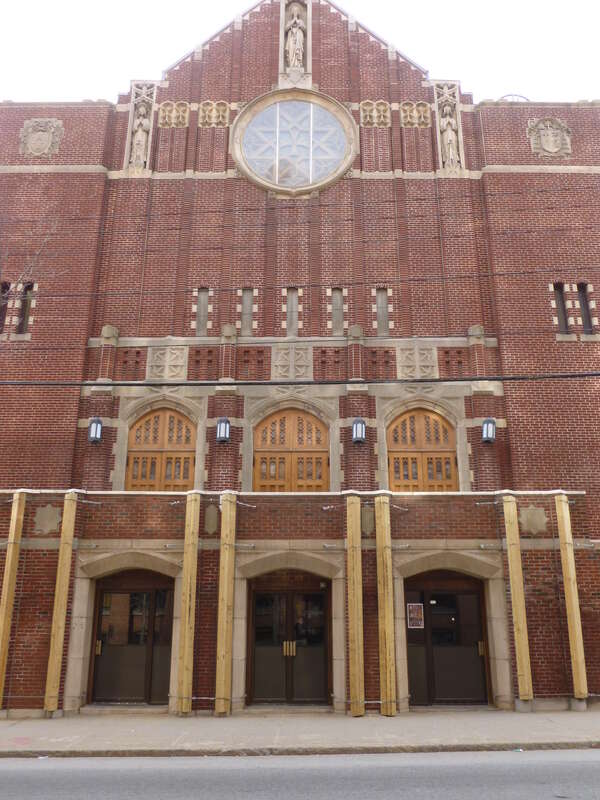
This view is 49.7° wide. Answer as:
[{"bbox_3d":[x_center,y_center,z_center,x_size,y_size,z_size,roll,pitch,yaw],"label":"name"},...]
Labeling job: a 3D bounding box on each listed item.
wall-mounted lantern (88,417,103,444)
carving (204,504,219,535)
[{"bbox_3d":[-4.924,0.759,15.593,0.310,0.661,0.300,0,-17,0],"label":"wall-mounted lantern"},{"bbox_3d":[-1.760,2.408,12.970,0.268,0.595,0.070,0,-18,0],"label":"carving"}]

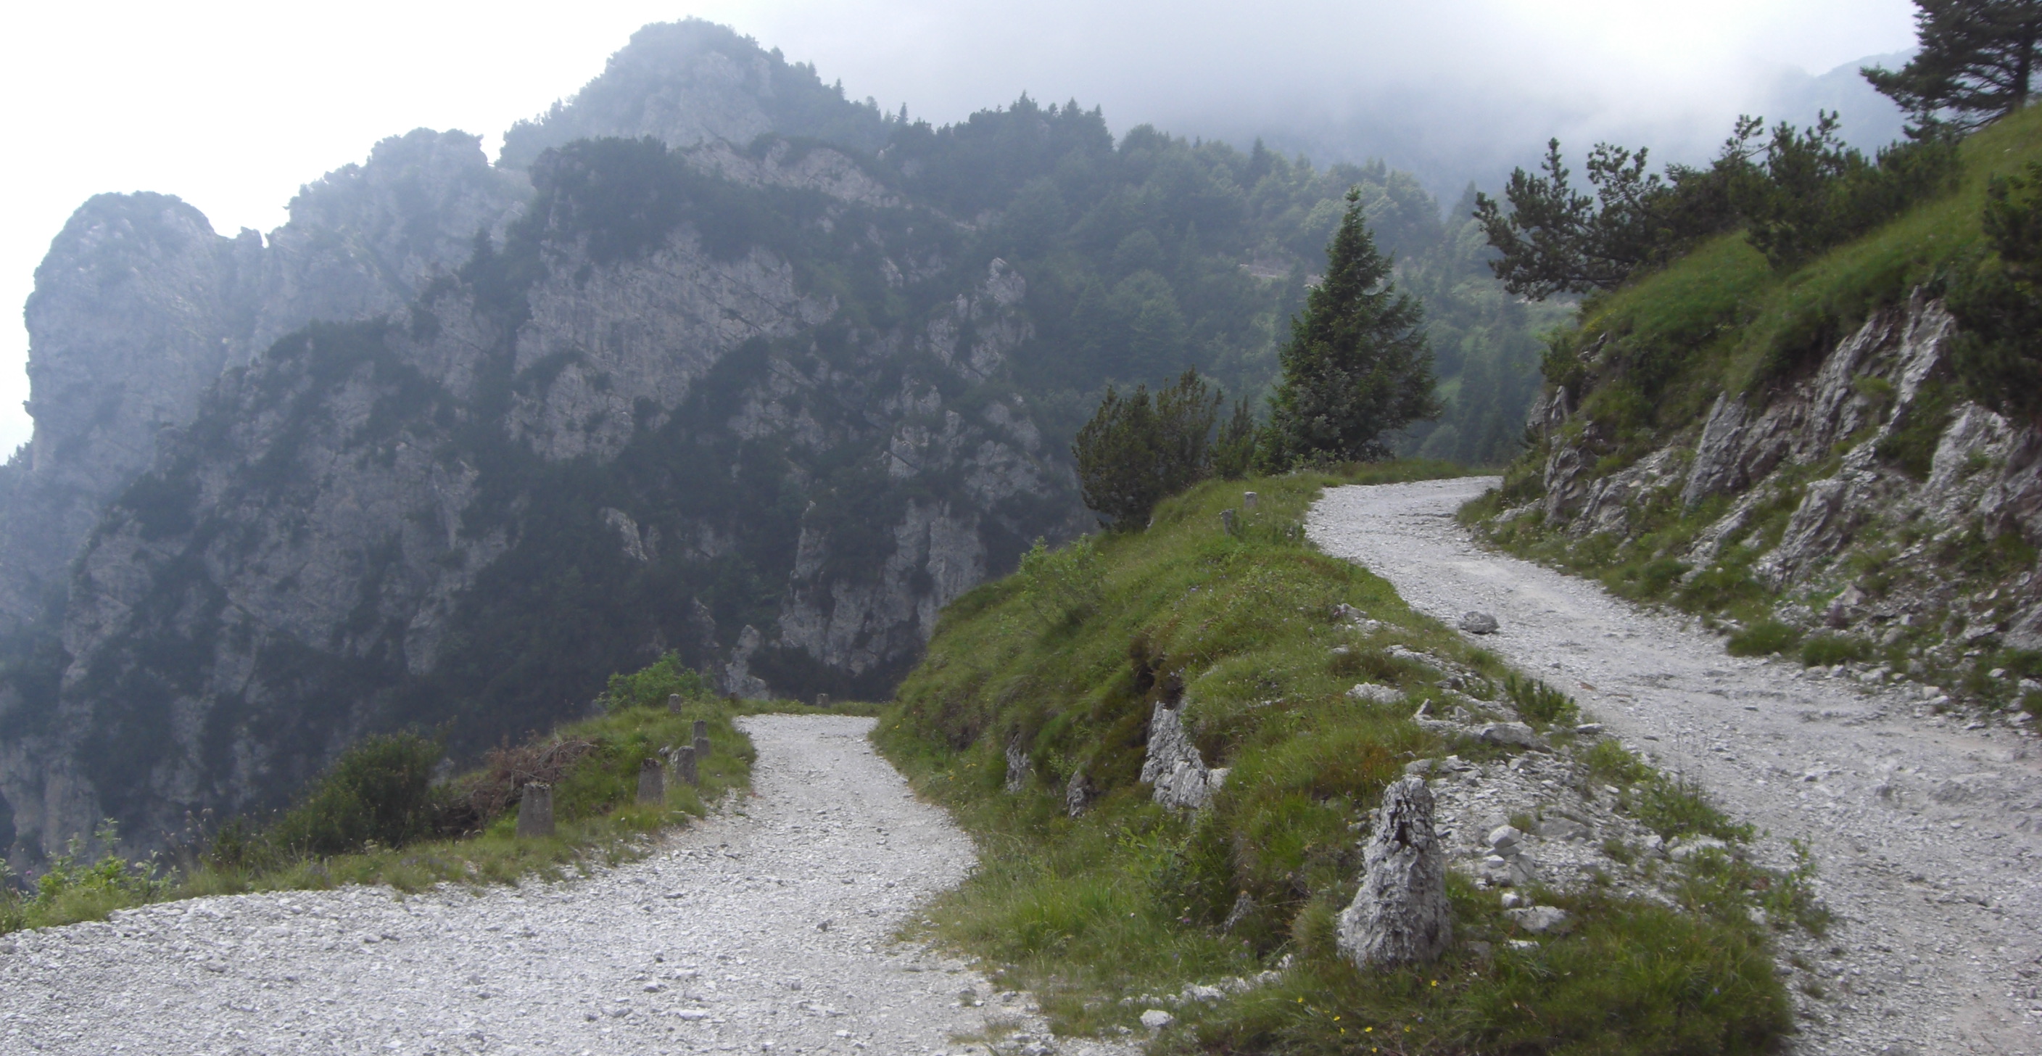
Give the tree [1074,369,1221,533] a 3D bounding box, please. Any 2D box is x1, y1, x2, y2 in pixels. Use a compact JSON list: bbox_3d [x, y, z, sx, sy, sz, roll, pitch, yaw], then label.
[{"bbox_3d":[2.200,-1.380,39.500,2.650,2.800,2.500,0,0,0],"label":"tree"}]

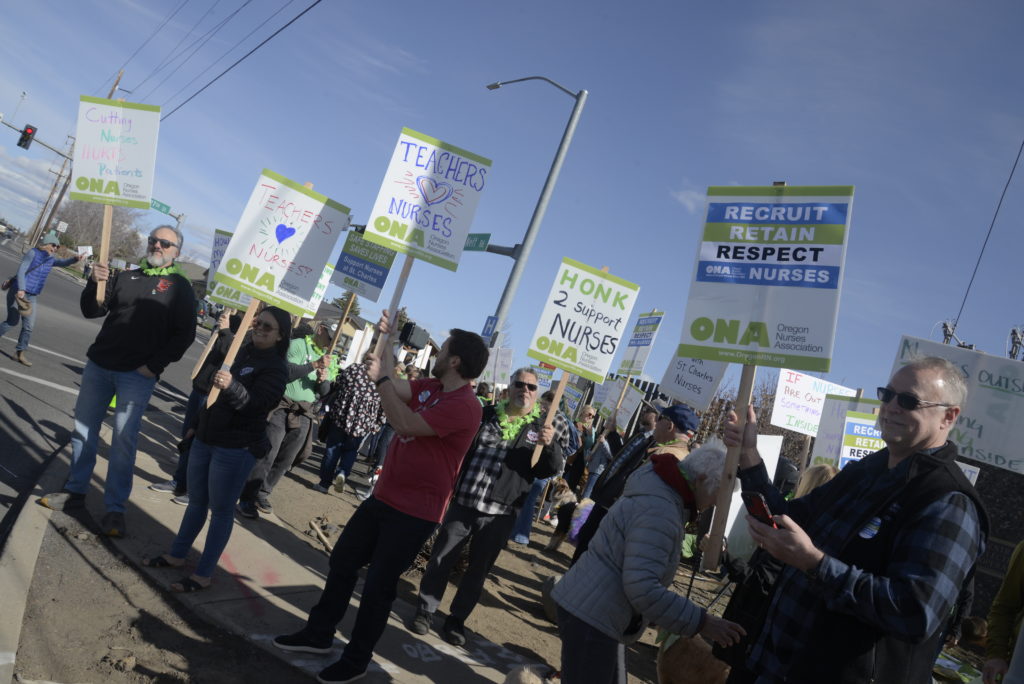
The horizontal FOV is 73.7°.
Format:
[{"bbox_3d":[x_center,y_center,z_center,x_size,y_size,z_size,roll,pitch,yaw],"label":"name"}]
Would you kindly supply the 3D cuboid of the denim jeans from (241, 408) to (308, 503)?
[{"bbox_3d":[-2.012,0.913,5.803,0.380,0.920,0.440,14,-8,47],"label":"denim jeans"}]

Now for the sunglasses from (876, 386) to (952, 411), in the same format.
[{"bbox_3d":[1.014,0.153,1.710,0.150,0.050,0.147,10,4,-16],"label":"sunglasses"}]

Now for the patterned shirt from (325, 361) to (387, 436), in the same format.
[{"bbox_3d":[-1.709,0.643,7.671,0.560,0.770,0.360,23,-6,-25],"label":"patterned shirt"}]

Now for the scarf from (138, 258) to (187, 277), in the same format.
[{"bbox_3d":[-2.184,-0.466,4.319,0.300,0.140,0.250,21,-5,-5],"label":"scarf"}]

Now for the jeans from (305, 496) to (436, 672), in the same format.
[{"bbox_3d":[-0.696,1.132,3.426,0.400,0.960,0.440,25,-8,-40],"label":"jeans"}]

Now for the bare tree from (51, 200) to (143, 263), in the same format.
[{"bbox_3d":[-29.685,-8.529,50.000,6.200,6.600,6.000,24,-7,-31],"label":"bare tree"}]

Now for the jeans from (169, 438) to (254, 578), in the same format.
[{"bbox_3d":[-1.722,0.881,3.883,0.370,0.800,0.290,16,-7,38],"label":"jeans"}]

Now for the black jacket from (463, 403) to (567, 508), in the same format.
[{"bbox_3d":[0.006,0.763,4.350,0.660,0.680,0.420,20,-6,0],"label":"black jacket"}]

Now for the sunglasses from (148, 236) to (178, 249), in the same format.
[{"bbox_3d":[-2.168,-0.611,4.282,0.150,0.050,0.145,13,-6,7],"label":"sunglasses"}]

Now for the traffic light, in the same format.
[{"bbox_3d":[-25.876,-10.939,36.500,0.580,1.300,0.380,23,-6,-22],"label":"traffic light"}]

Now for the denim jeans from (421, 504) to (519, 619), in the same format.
[{"bbox_3d":[-0.283,1.400,4.547,0.420,0.850,0.310,19,-6,10],"label":"denim jeans"}]

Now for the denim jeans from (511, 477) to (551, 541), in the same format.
[{"bbox_3d":[0.211,1.996,8.217,0.360,0.880,0.320,25,-7,-40],"label":"denim jeans"}]

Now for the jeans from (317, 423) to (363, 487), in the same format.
[{"bbox_3d":[-1.901,1.192,7.616,0.400,0.820,0.330,23,-6,-25],"label":"jeans"}]

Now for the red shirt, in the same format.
[{"bbox_3d":[-0.421,0.534,3.535,0.340,0.700,0.460,25,-7,-42],"label":"red shirt"}]

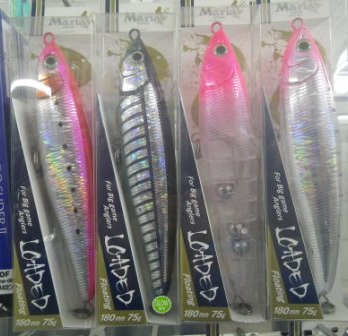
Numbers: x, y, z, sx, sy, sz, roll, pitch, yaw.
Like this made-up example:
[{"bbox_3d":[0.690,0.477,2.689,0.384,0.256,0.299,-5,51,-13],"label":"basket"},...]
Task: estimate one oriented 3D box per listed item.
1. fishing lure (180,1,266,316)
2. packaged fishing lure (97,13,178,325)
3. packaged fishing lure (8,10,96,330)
[{"bbox_3d":[0.031,-0.004,0.248,0.053,0.203,0.031,-1,-2,2],"label":"fishing lure"},{"bbox_3d":[-0.024,0.000,0.252,0.053,0.203,0.031,-1,-1,-1],"label":"packaged fishing lure"},{"bbox_3d":[-0.078,0.003,0.251,0.053,0.203,0.031,-1,-1,-1],"label":"packaged fishing lure"}]

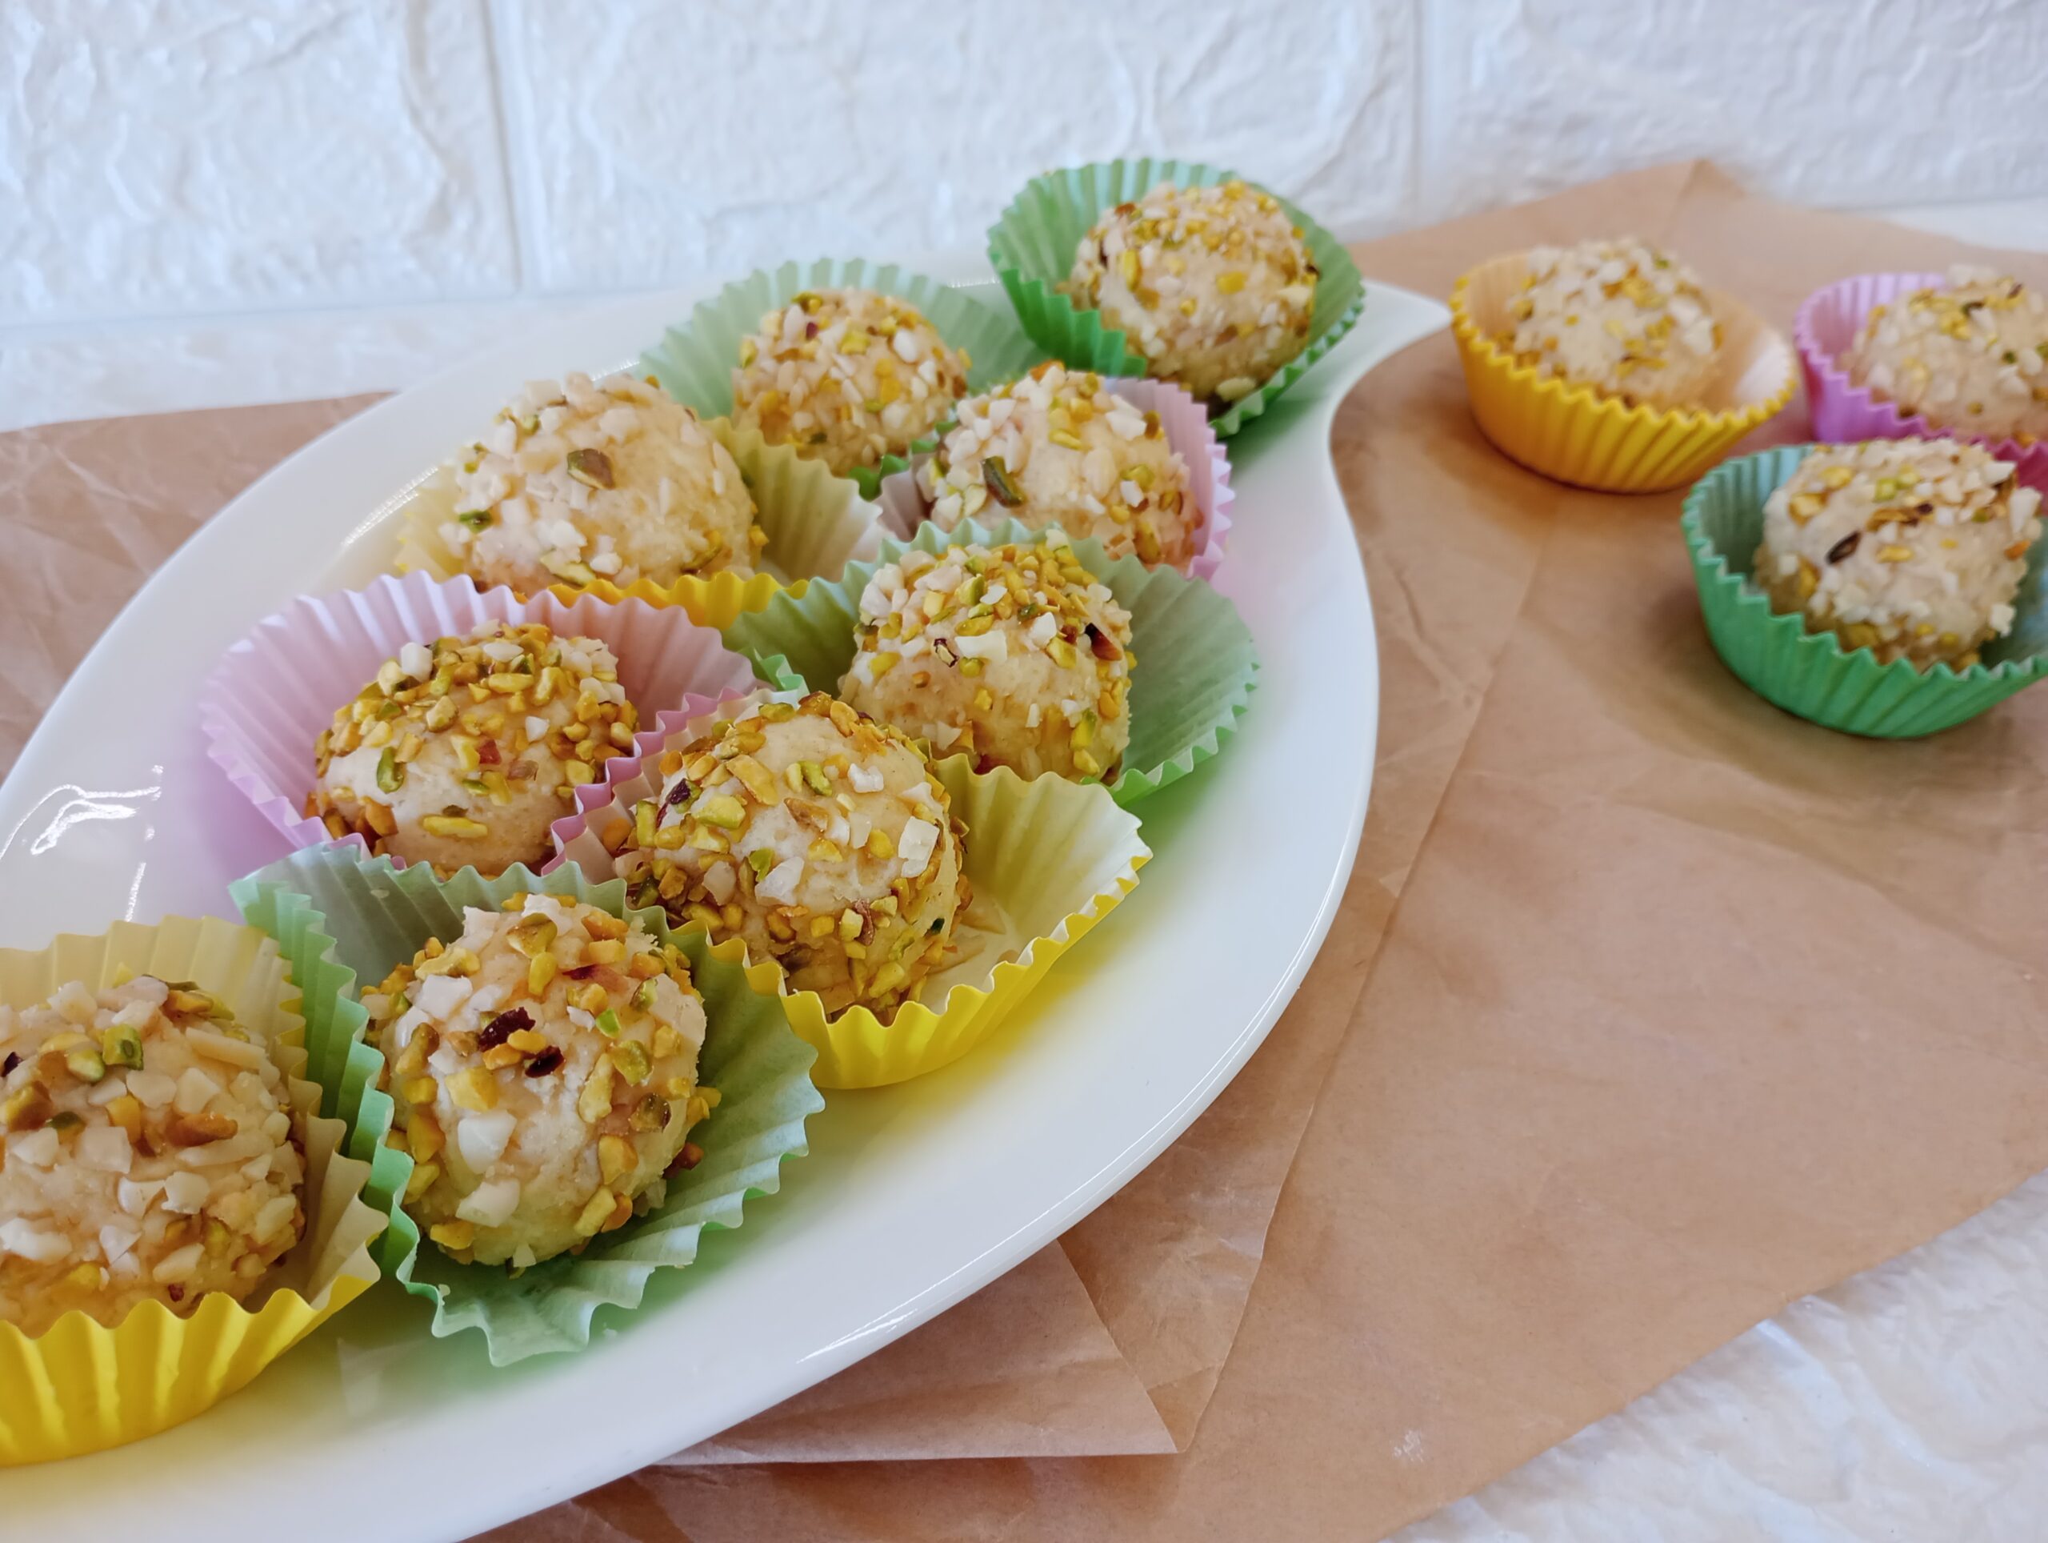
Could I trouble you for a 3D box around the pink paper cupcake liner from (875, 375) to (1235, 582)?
[{"bbox_3d":[0.005,-0.036,0.253,0.056,0.025,0.060,-2,42,2],"label":"pink paper cupcake liner"}]

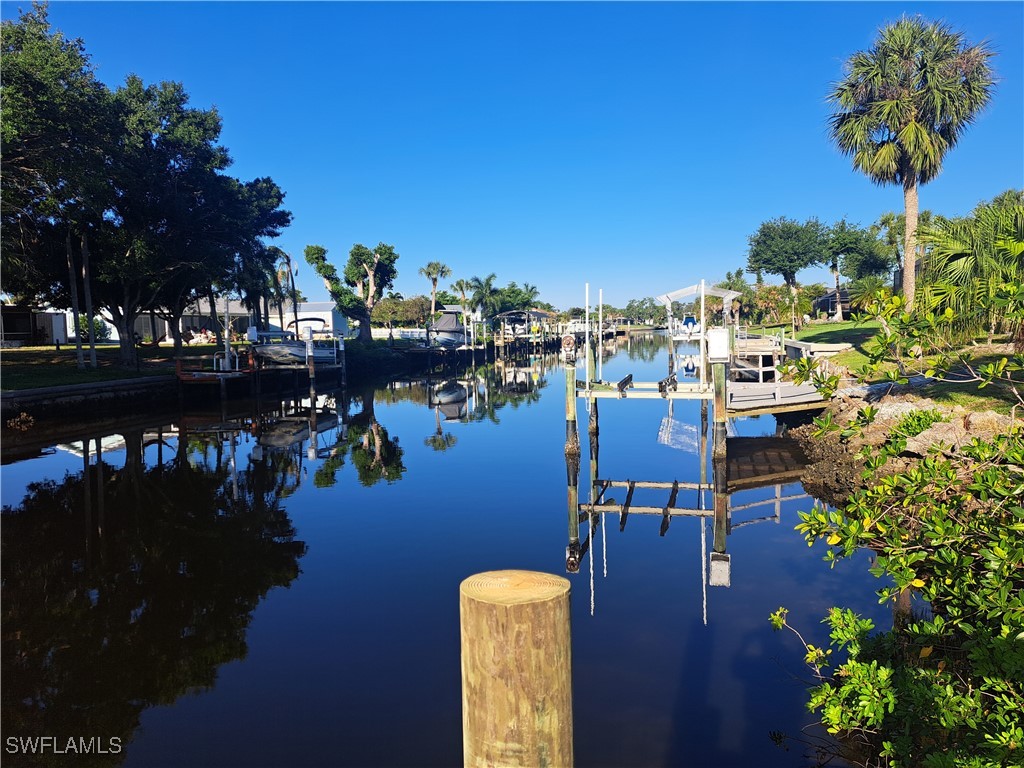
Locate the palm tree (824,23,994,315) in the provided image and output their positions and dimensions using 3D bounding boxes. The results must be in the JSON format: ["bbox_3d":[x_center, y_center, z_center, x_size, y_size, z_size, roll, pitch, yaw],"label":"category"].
[{"bbox_3d":[10.947,-5.634,19.507,4.400,8.590,4.200,1,5,29],"label":"palm tree"}]

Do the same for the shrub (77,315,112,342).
[{"bbox_3d":[-27.017,-3.578,46.000,2.350,1.840,2.000,-4,6,-30],"label":"shrub"}]

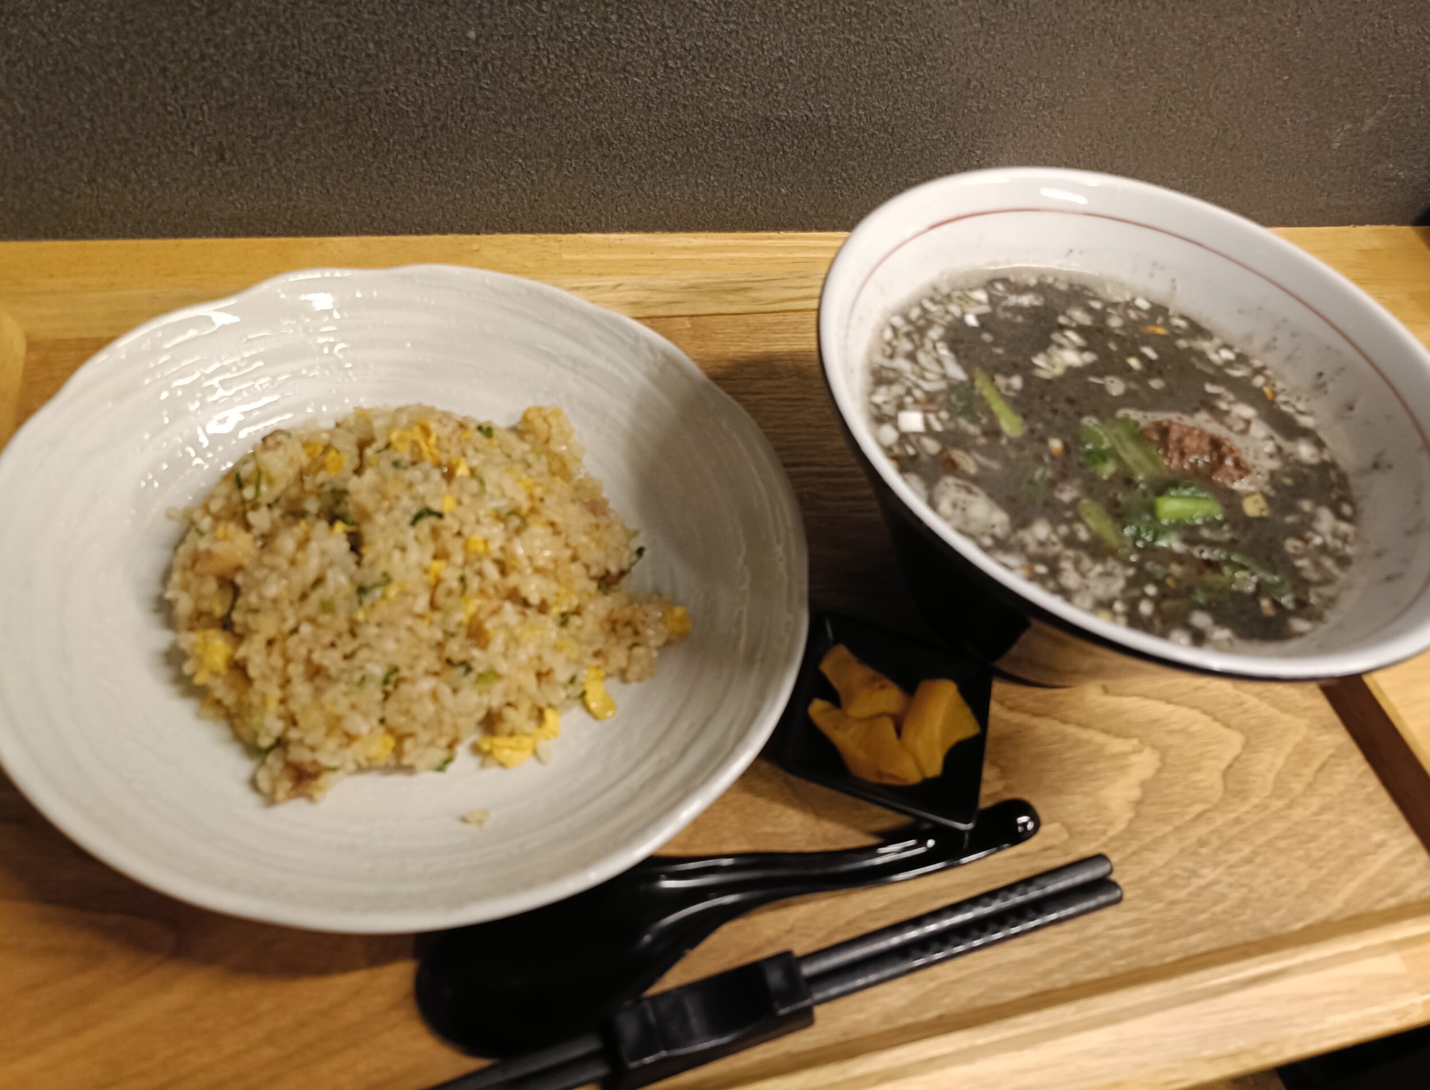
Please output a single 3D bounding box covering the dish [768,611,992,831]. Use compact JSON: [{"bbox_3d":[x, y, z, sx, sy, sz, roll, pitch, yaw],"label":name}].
[{"bbox_3d":[0.053,0.060,0.343,0.061,0.022,0.061,19,52,2],"label":"dish"}]

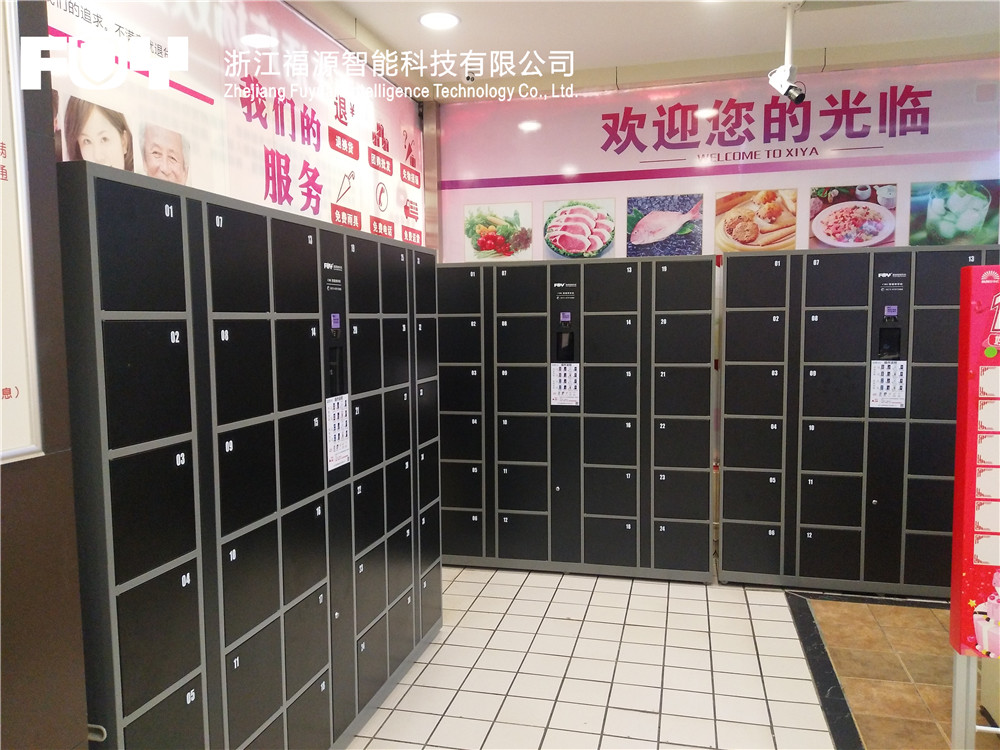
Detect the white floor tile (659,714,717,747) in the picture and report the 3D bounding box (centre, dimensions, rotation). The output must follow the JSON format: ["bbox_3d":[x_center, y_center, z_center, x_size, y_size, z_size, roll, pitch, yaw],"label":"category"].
[{"bbox_3d":[0.681,1.298,2.730,0.197,0.010,0.197,1,5,14],"label":"white floor tile"}]

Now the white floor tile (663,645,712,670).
[{"bbox_3d":[0.831,1.256,3.326,0.195,0.010,0.195,0,5,14],"label":"white floor tile"}]

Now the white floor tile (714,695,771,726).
[{"bbox_3d":[0.924,1.284,2.876,0.196,0.010,0.196,1,5,14],"label":"white floor tile"}]

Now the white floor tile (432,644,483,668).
[{"bbox_3d":[-0.192,1.265,3.378,0.195,0.010,0.195,0,5,14],"label":"white floor tile"}]

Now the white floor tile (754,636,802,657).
[{"bbox_3d":[1.264,1.238,3.408,0.196,0.010,0.196,1,5,14],"label":"white floor tile"}]

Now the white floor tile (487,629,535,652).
[{"bbox_3d":[0.052,1.250,3.522,0.195,0.010,0.195,0,5,14],"label":"white floor tile"}]

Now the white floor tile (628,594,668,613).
[{"bbox_3d":[0.791,1.217,3.982,0.196,0.010,0.196,1,5,14],"label":"white floor tile"}]

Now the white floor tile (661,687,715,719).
[{"bbox_3d":[0.730,1.282,2.923,0.197,0.010,0.197,1,5,14],"label":"white floor tile"}]

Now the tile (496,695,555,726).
[{"bbox_3d":[0.100,1.293,2.877,0.196,0.010,0.196,1,5,14],"label":"tile"}]

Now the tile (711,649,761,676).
[{"bbox_3d":[1.022,1.253,3.261,0.197,0.010,0.197,1,5,14],"label":"tile"}]

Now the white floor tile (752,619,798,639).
[{"bbox_3d":[1.320,1.230,3.619,0.197,0.010,0.197,1,5,14],"label":"white floor tile"}]

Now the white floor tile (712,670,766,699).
[{"bbox_3d":[0.979,1.276,3.085,0.197,0.010,0.197,1,5,14],"label":"white floor tile"}]

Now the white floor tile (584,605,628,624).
[{"bbox_3d":[0.535,1.215,3.792,0.197,0.010,0.197,0,5,14],"label":"white floor tile"}]

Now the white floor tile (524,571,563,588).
[{"bbox_3d":[0.246,1.184,4.291,0.195,0.010,0.195,0,5,14],"label":"white floor tile"}]

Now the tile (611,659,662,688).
[{"bbox_3d":[0.585,1.265,3.167,0.196,0.010,0.196,1,5,14],"label":"tile"}]

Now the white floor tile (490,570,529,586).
[{"bbox_3d":[0.054,1.186,4.351,0.197,0.010,0.197,1,5,14],"label":"white floor tile"}]

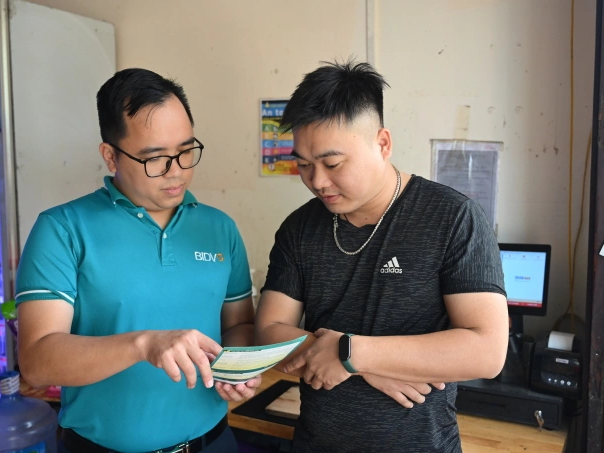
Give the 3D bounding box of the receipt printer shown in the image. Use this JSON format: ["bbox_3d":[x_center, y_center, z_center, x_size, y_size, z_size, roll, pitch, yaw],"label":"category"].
[{"bbox_3d":[0.819,0.416,1.979,0.160,0.150,0.200,3,6,38],"label":"receipt printer"}]

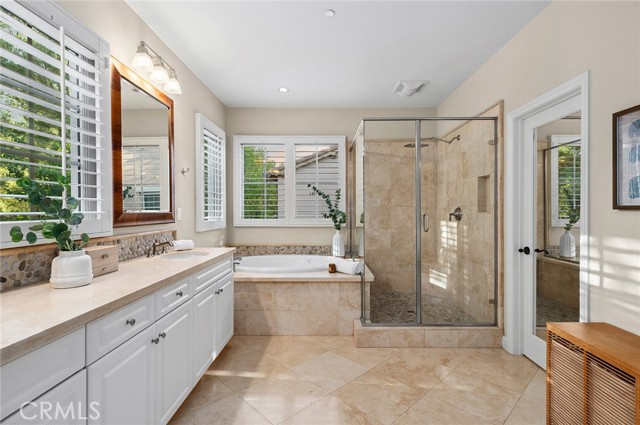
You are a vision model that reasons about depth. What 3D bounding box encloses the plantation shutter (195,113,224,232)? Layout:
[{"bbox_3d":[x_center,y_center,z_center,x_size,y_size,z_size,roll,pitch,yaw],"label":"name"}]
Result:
[{"bbox_3d":[-1.324,-0.437,3.743,0.055,1.306,0.849,0,0,1],"label":"plantation shutter"}]

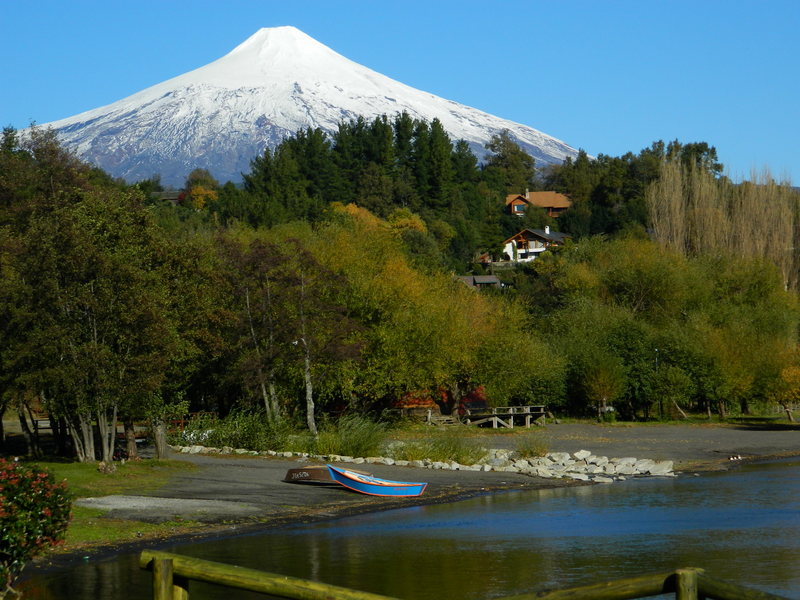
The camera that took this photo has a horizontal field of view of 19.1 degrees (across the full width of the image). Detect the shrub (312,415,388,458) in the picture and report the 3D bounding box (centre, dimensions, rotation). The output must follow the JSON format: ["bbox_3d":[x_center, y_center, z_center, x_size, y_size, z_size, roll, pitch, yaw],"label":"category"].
[{"bbox_3d":[-2.911,8.028,140.000,4.300,2.500,3.500,0,-2,0],"label":"shrub"}]

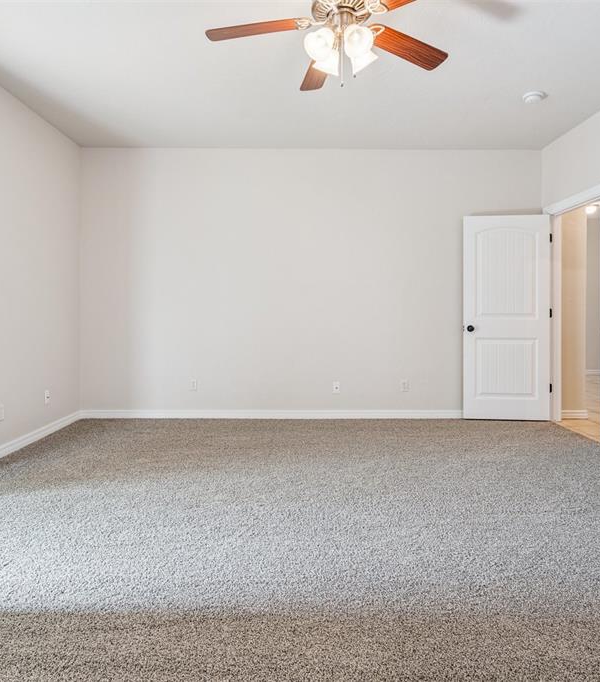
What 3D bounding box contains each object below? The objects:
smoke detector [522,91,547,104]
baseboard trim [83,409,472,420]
[{"bbox_3d":[1.844,-1.907,3.570,0.165,0.050,0.165,0,1,-1],"label":"smoke detector"},{"bbox_3d":[-0.060,0.752,4.670,4.400,0.108,0.018,0,1,-1],"label":"baseboard trim"}]

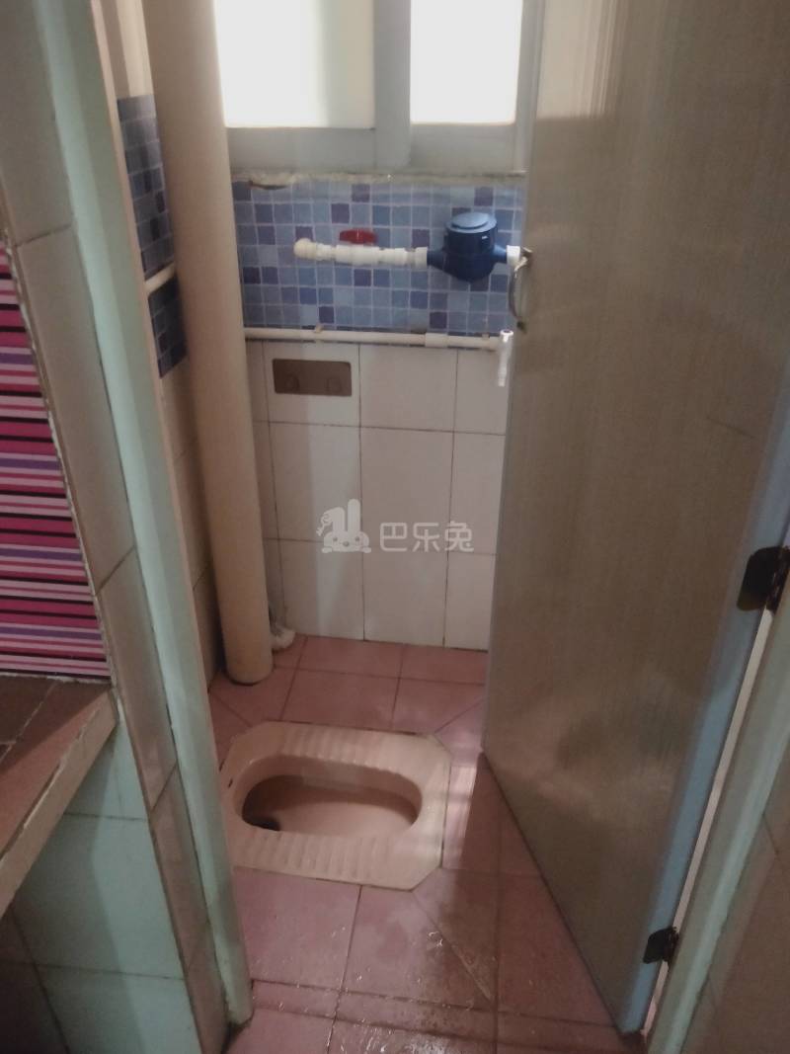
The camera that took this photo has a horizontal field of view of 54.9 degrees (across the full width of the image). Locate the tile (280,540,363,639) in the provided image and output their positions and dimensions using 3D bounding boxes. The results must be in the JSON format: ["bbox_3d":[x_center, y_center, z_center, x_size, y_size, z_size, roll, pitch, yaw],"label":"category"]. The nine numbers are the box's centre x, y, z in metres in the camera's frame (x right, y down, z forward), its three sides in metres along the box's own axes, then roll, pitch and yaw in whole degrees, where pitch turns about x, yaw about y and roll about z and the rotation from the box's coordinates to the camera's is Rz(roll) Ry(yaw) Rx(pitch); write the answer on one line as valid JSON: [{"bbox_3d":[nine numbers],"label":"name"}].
[{"bbox_3d":[-0.176,0.157,1.888,0.202,0.284,0.010,4,31,6],"label":"tile"}]

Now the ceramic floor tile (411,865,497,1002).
[{"bbox_3d":[0.098,0.684,1.293,0.150,0.010,0.235,4,32,5],"label":"ceramic floor tile"}]

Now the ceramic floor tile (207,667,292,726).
[{"bbox_3d":[-0.341,0.390,1.766,0.190,0.010,0.190,4,32,5],"label":"ceramic floor tile"}]

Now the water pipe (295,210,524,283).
[{"bbox_3d":[0.025,-0.497,1.356,0.420,0.120,0.110,4,32,5],"label":"water pipe"}]

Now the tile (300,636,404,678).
[{"bbox_3d":[-0.105,0.323,1.879,0.250,0.010,0.128,4,32,5],"label":"tile"}]

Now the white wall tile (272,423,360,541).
[{"bbox_3d":[-0.174,-0.095,1.739,0.202,0.302,0.010,4,31,6],"label":"white wall tile"}]

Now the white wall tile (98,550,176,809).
[{"bbox_3d":[-0.257,0.162,0.760,0.010,0.290,0.070,4,32,5],"label":"white wall tile"}]

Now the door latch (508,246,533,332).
[{"bbox_3d":[0.179,-0.343,1.105,0.030,0.115,0.020,-9,33,-15],"label":"door latch"}]

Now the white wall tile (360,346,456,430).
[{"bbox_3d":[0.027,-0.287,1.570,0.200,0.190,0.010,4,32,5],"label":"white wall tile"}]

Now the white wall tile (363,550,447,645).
[{"bbox_3d":[0.025,0.170,1.869,0.202,0.284,0.010,4,31,6],"label":"white wall tile"}]

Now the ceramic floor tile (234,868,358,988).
[{"bbox_3d":[-0.191,0.680,1.295,0.240,0.010,0.190,4,32,5],"label":"ceramic floor tile"}]

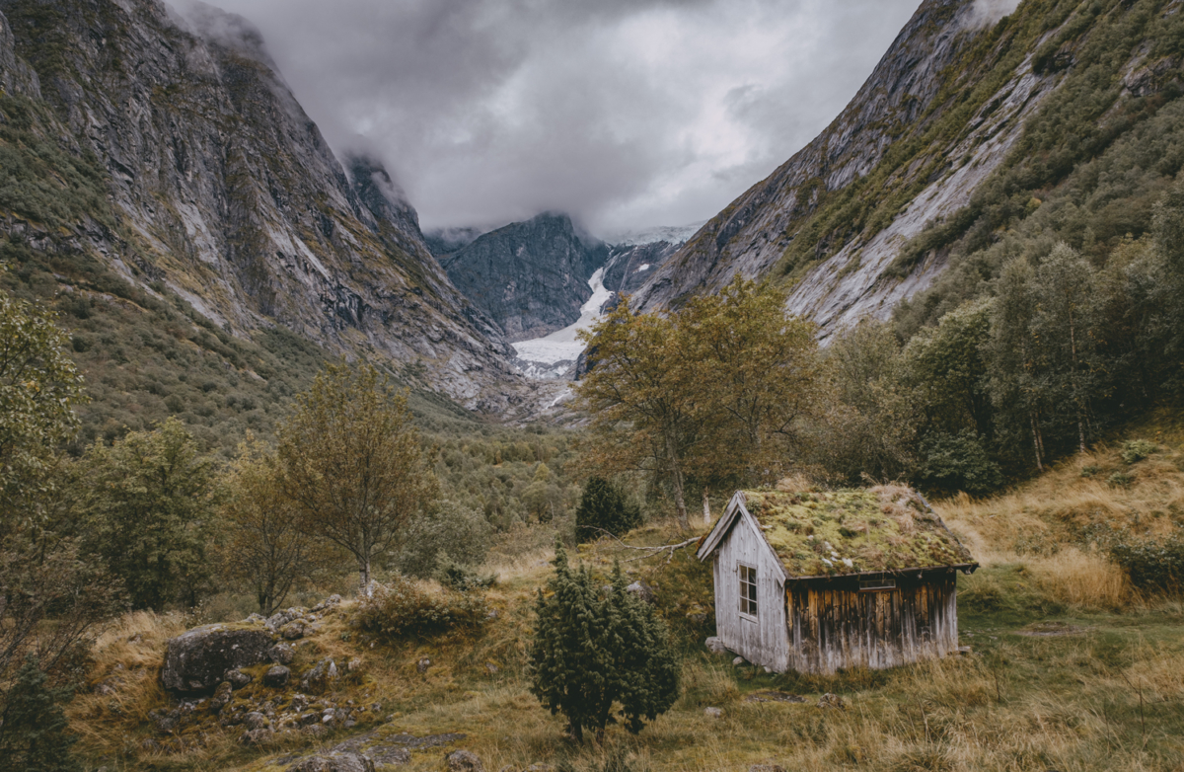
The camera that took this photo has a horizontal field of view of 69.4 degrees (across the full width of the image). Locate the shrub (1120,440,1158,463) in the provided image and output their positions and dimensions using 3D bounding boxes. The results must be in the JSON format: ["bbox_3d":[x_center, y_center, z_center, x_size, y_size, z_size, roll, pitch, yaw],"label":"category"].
[{"bbox_3d":[21.115,2.532,33.000,1.478,0.896,1.400,-2,-4,32],"label":"shrub"}]

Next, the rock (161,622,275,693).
[{"bbox_3d":[-6.832,4.941,15.600,2.026,1.270,1.700,1,-4,-23],"label":"rock"}]

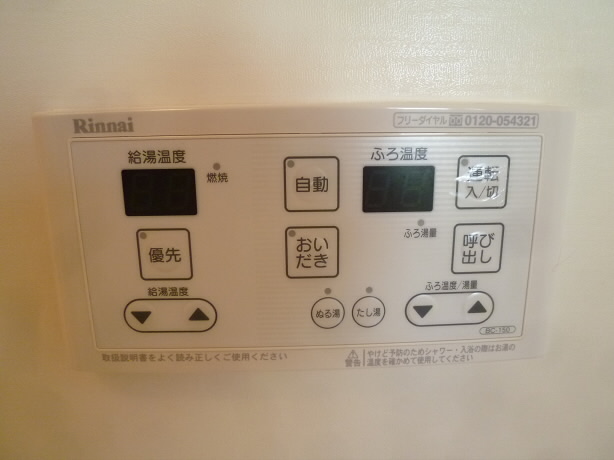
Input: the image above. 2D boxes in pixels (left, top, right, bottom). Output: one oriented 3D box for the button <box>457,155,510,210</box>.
[{"bbox_3d":[0.068,-0.018,0.164,0.020,0.020,0.004,-1,12,-2],"label":"button"}]

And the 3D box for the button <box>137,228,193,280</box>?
[{"bbox_3d":[-0.055,0.010,0.165,0.020,0.020,0.004,-1,12,-2],"label":"button"}]

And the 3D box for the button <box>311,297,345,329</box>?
[{"bbox_3d":[0.009,0.034,0.173,0.014,0.014,0.004,-1,12,-2],"label":"button"}]

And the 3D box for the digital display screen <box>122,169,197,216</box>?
[{"bbox_3d":[-0.055,-0.014,0.160,0.027,0.018,0.004,-1,12,-2],"label":"digital display screen"}]

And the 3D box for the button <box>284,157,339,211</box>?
[{"bbox_3d":[0.002,-0.017,0.161,0.021,0.021,0.004,-1,12,-2],"label":"button"}]

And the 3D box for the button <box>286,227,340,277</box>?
[{"bbox_3d":[0.002,0.009,0.167,0.021,0.021,0.004,-1,12,-2],"label":"button"}]

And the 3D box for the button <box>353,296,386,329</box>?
[{"bbox_3d":[0.025,0.034,0.173,0.014,0.014,0.004,-1,12,-2],"label":"button"}]

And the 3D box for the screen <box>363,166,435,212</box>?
[{"bbox_3d":[0.035,-0.015,0.163,0.028,0.018,0.004,-1,12,-2],"label":"screen"}]

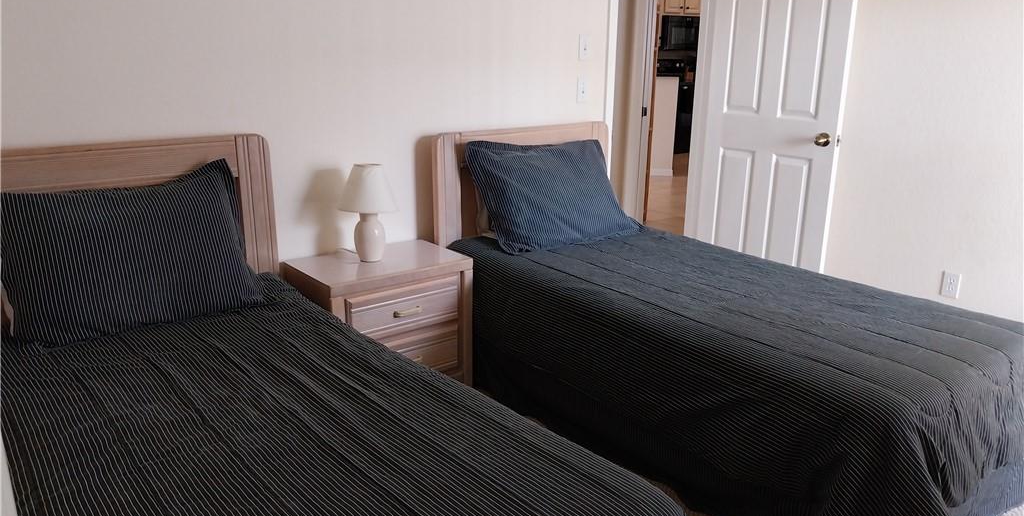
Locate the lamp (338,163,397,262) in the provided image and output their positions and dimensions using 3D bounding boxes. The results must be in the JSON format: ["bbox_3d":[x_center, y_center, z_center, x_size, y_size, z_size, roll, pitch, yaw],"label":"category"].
[{"bbox_3d":[-0.537,-0.169,2.905,0.225,0.365,0.225,0,16,0],"label":"lamp"}]

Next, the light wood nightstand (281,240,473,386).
[{"bbox_3d":[-0.502,0.284,3.015,0.595,0.567,0.377,-11,19,-36],"label":"light wood nightstand"}]

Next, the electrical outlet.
[{"bbox_3d":[1.982,0.123,3.469,0.010,0.114,0.070,-11,19,-36],"label":"electrical outlet"}]

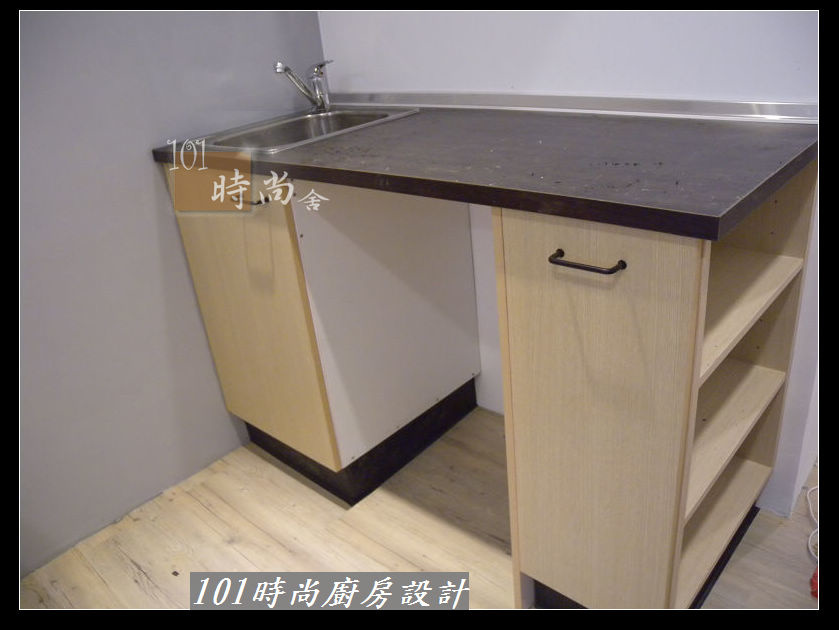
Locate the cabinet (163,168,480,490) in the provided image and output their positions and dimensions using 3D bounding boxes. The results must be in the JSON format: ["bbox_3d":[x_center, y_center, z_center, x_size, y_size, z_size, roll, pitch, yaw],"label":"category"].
[{"bbox_3d":[-0.220,-0.102,1.840,0.472,0.727,0.576,16,33,39],"label":"cabinet"}]

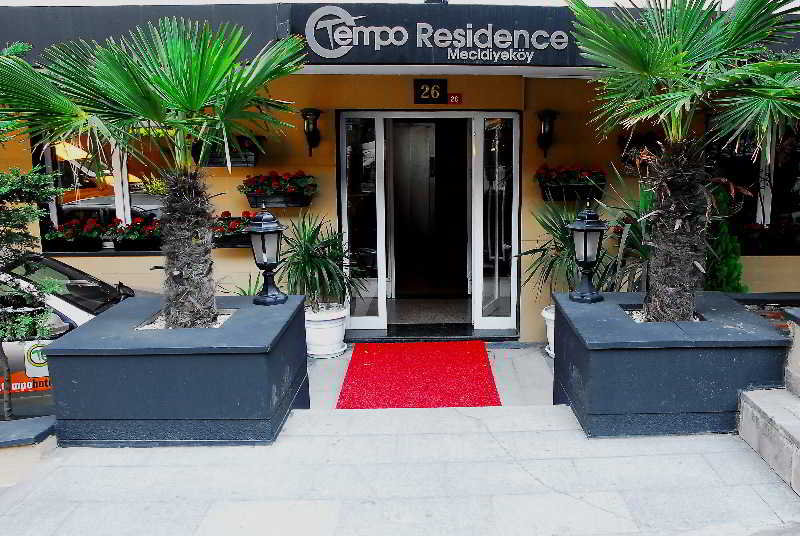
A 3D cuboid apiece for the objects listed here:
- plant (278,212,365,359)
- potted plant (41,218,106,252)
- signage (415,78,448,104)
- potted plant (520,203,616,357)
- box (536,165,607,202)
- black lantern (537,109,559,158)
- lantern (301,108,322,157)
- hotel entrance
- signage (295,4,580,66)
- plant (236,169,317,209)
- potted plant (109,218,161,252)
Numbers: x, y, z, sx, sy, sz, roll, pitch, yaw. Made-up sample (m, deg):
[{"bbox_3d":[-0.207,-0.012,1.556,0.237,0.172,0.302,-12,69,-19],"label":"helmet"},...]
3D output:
[{"bbox_3d":[-0.699,0.169,5.548,0.716,1.346,0.720,0,12,0],"label":"plant"},{"bbox_3d":[-3.074,-0.306,5.648,0.520,0.309,0.250,0,12,0],"label":"potted plant"},{"bbox_3d":[0.285,-1.597,5.454,0.306,0.218,0.020,0,12,0],"label":"signage"},{"bbox_3d":[1.527,0.118,5.516,0.744,1.419,0.780,0,12,0],"label":"potted plant"},{"bbox_3d":[1.566,-0.774,5.503,0.594,0.338,0.280,0,12,0],"label":"box"},{"bbox_3d":[1.331,-1.213,5.426,0.166,0.439,0.240,0,12,0],"label":"black lantern"},{"bbox_3d":[-0.798,-1.221,5.424,0.180,0.421,0.240,0,12,0],"label":"lantern"},{"bbox_3d":[0.281,-0.376,5.786,1.656,2.206,0.250,0,12,0],"label":"hotel entrance"},{"bbox_3d":[0.291,-1.822,4.717,2.218,0.457,0.100,0,12,0],"label":"signage"},{"bbox_3d":[-1.110,-0.721,5.515,0.701,0.339,0.280,0,12,0],"label":"plant"},{"bbox_3d":[-2.443,-0.324,5.644,0.517,0.309,0.250,0,12,0],"label":"potted plant"}]

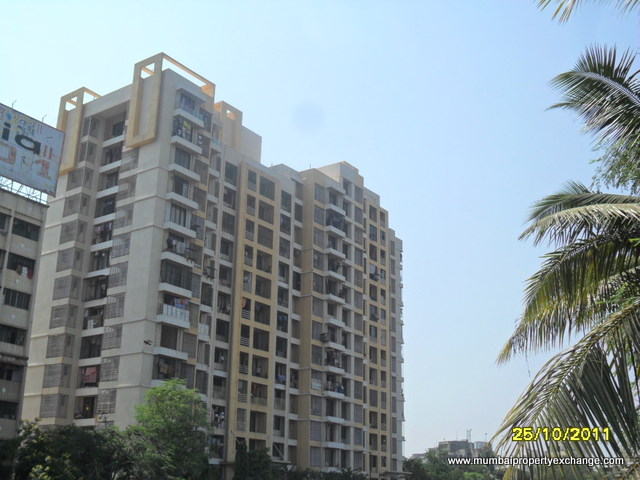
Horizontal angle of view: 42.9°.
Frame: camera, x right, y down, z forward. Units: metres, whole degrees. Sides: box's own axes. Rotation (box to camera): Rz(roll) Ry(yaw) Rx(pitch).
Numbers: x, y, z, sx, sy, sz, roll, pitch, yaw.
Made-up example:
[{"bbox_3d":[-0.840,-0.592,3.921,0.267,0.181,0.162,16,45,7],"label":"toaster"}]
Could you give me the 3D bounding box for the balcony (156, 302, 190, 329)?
[{"bbox_3d":[-13.333,7.028,74.437,0.846,1.701,3.481,-12,-23,33],"label":"balcony"}]

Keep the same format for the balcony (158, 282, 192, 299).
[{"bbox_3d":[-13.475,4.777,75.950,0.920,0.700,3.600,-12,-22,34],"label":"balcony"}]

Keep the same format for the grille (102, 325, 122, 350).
[{"bbox_3d":[-18.944,8.998,74.602,2.490,2.200,0.250,-12,-22,34],"label":"grille"}]

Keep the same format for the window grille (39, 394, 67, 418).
[{"bbox_3d":[-25.130,15.872,77.042,2.507,2.183,1.200,-12,-23,33],"label":"window grille"}]

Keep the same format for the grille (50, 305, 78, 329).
[{"bbox_3d":[-25.136,7.651,79.900,2.488,2.222,1.131,-12,-23,33],"label":"grille"}]

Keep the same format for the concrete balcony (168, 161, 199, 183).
[{"bbox_3d":[-13.121,-6.473,79.138,0.846,0.639,3.501,-12,-23,33],"label":"concrete balcony"}]

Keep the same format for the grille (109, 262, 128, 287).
[{"bbox_3d":[-18.848,3.371,76.422,2.490,2.230,0.250,-12,-22,34],"label":"grille"}]

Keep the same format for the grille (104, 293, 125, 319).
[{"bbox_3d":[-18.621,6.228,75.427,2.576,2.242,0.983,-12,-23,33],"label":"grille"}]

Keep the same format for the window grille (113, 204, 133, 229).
[{"bbox_3d":[-18.751,-2.233,78.234,2.490,2.250,0.250,-12,-22,34],"label":"window grille"}]

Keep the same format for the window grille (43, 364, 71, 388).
[{"bbox_3d":[-25.136,13.157,77.977,2.478,2.163,1.160,-12,-23,33],"label":"window grille"}]

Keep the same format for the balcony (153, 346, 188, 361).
[{"bbox_3d":[-13.386,10.291,73.298,0.846,0.669,3.422,-12,-23,33],"label":"balcony"}]

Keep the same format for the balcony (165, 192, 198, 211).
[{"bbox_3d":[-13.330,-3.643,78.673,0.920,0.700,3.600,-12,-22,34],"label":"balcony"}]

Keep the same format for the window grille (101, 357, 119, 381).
[{"bbox_3d":[-18.992,11.752,73.711,2.490,2.150,0.250,-12,-22,34],"label":"window grille"}]

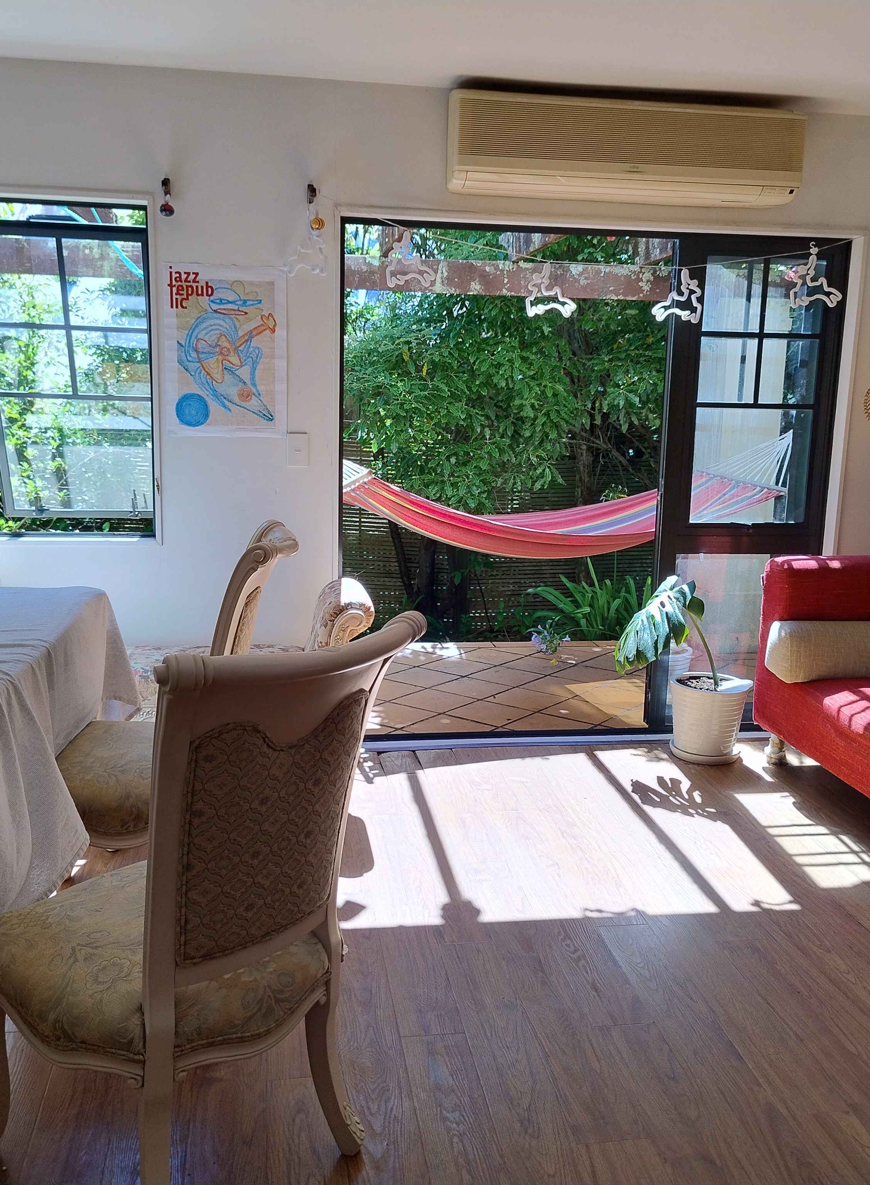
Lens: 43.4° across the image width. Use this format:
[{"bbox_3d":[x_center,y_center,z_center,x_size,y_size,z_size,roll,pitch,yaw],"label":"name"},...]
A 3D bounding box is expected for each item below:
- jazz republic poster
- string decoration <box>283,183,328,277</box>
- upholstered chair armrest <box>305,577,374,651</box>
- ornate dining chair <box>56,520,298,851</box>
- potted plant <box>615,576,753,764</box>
[{"bbox_3d":[-0.735,-0.849,3.856,0.420,0.597,0.012,0,11,-9],"label":"jazz republic poster"},{"bbox_3d":[-0.446,-1.248,3.761,0.151,0.304,0.060,0,11,-9],"label":"string decoration"},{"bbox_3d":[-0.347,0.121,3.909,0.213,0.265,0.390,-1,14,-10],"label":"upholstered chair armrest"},{"bbox_3d":[-0.638,0.349,2.707,0.630,1.020,0.520,0,11,-6],"label":"ornate dining chair"},{"bbox_3d":[0.934,0.275,4.131,0.565,0.710,0.350,0,11,-9],"label":"potted plant"}]

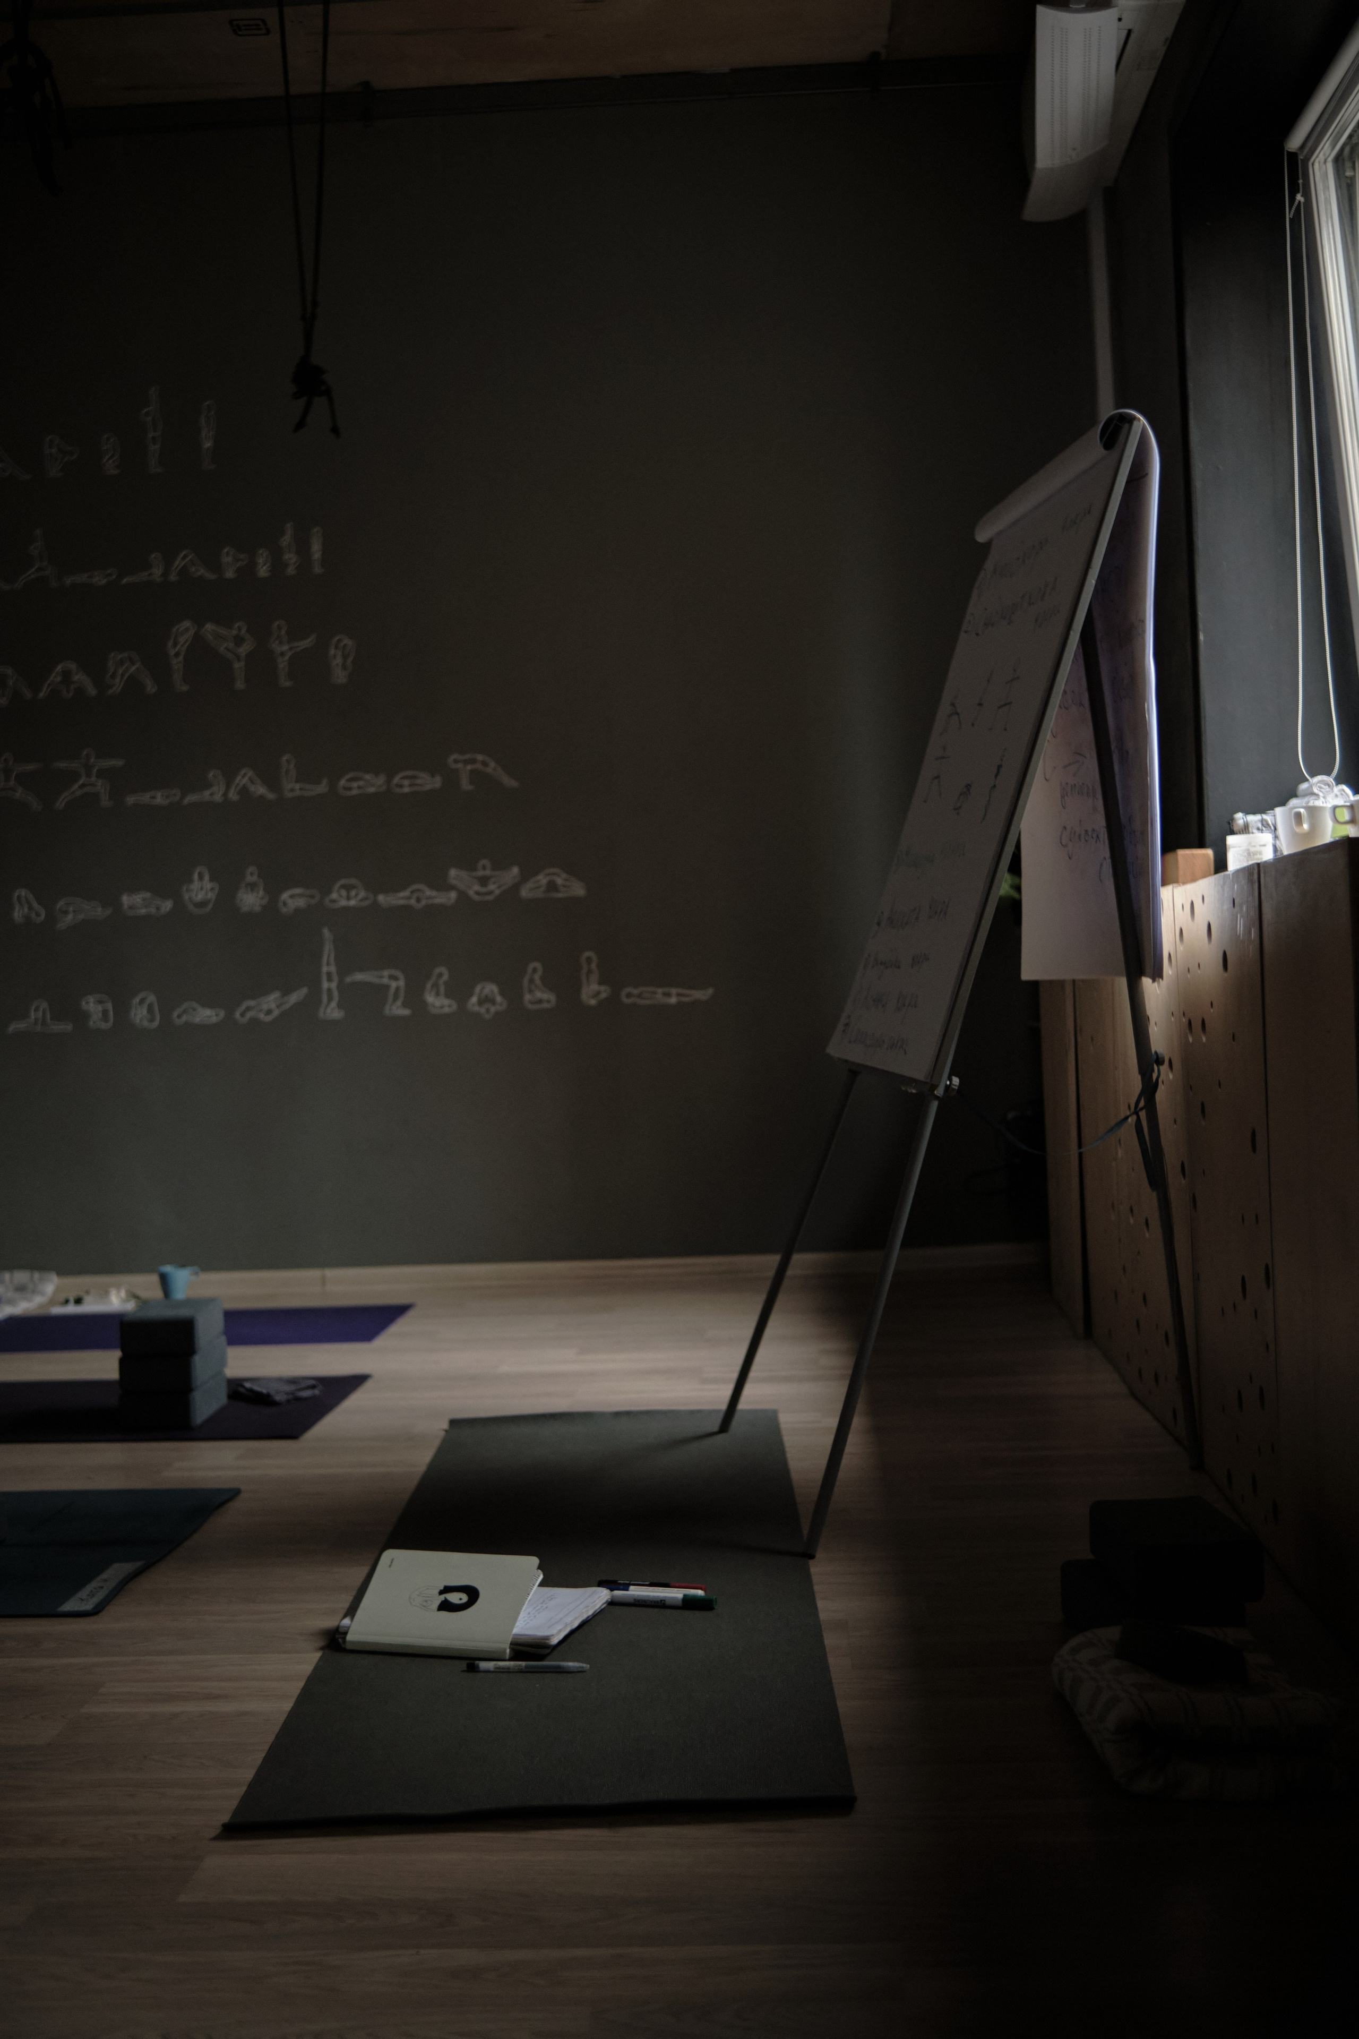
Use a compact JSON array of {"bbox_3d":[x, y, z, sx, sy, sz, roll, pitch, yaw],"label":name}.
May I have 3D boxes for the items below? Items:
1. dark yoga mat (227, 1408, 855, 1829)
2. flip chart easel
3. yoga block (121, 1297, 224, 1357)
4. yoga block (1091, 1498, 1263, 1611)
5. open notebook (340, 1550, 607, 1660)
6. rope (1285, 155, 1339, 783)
[{"bbox_3d":[-0.131,0.766,2.859,0.623,0.014,1.825,-2,1,1],"label":"dark yoga mat"},{"bbox_3d":[0.456,-0.072,3.235,0.735,1.635,0.860,-2,1,-7],"label":"flip chart easel"},{"bbox_3d":[-0.992,0.603,3.889,0.148,0.071,0.226,-2,1,0],"label":"yoga block"},{"bbox_3d":[0.603,0.646,2.420,0.148,0.072,0.218,-2,1,-3],"label":"yoga block"},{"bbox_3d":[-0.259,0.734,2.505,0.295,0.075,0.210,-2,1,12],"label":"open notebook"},{"bbox_3d":[1.423,-1.239,4.462,0.094,1.411,0.030,-2,1,3],"label":"rope"}]

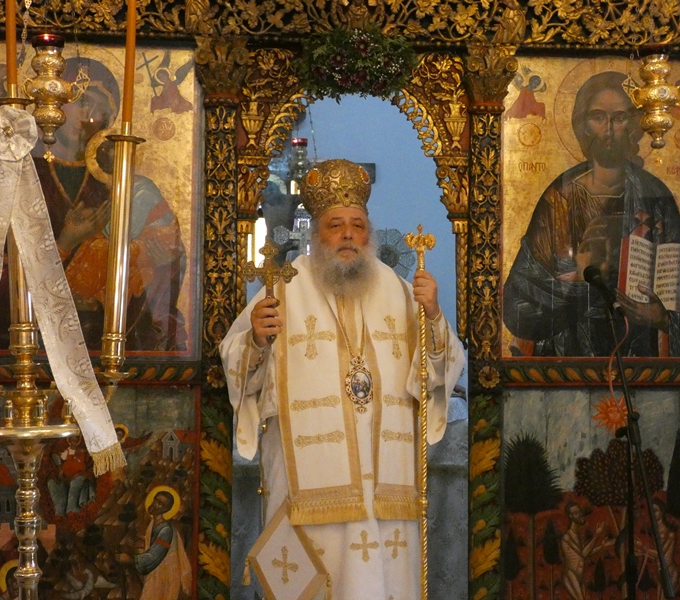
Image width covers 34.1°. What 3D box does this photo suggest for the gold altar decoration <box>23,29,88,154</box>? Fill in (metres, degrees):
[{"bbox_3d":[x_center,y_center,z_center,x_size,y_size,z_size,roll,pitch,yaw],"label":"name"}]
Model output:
[{"bbox_3d":[-0.793,-0.572,3.070,0.185,0.325,0.185,1,-6,-6],"label":"gold altar decoration"}]

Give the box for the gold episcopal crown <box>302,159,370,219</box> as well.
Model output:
[{"bbox_3d":[-0.013,-0.323,3.210,0.200,0.165,0.200,-1,-11,-11],"label":"gold episcopal crown"}]

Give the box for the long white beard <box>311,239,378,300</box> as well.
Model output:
[{"bbox_3d":[0.013,-0.088,3.140,0.185,0.170,0.120,0,-8,-10],"label":"long white beard"}]

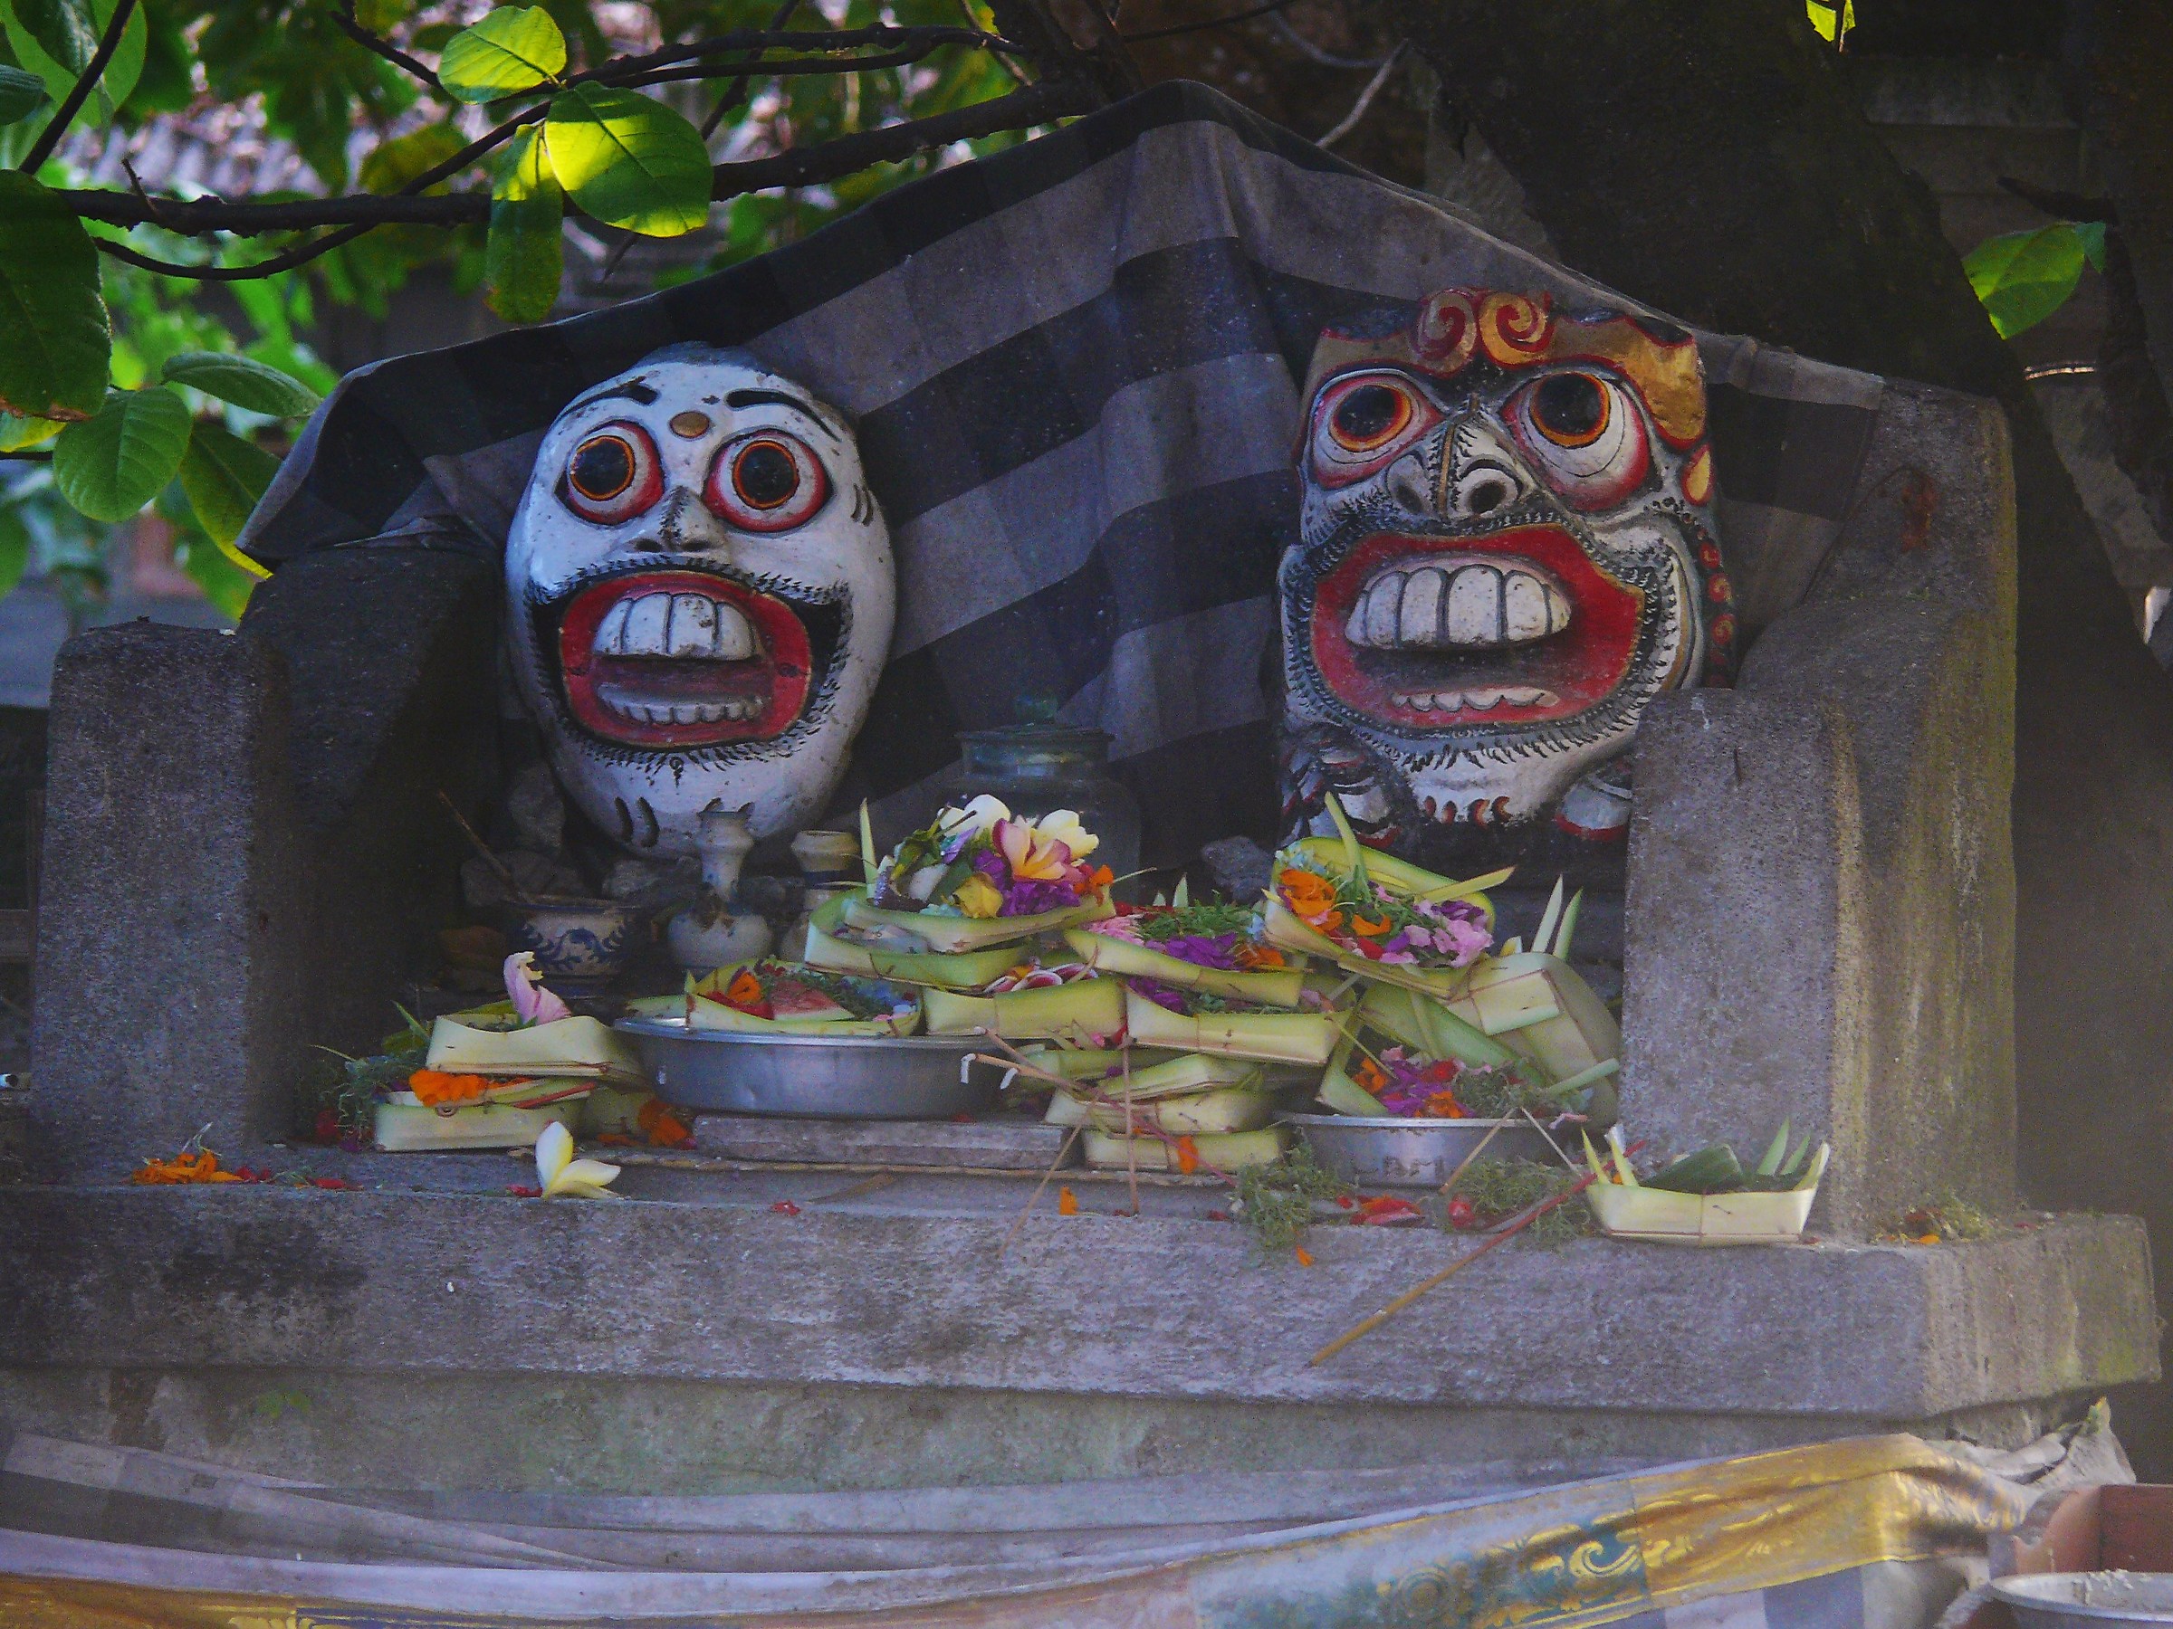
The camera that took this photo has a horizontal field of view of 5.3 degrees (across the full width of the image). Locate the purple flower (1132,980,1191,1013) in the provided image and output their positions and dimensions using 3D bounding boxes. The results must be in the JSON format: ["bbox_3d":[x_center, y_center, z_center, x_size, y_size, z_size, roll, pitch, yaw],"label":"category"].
[{"bbox_3d":[0.039,0.096,12.550,0.032,0.021,0.030,1,4,15],"label":"purple flower"}]

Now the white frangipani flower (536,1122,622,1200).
[{"bbox_3d":[-0.285,0.194,13.284,0.047,0.043,0.038,2,5,20],"label":"white frangipani flower"}]

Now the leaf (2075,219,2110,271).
[{"bbox_3d":[0.570,-0.323,13.450,0.026,0.031,0.020,0,4,0],"label":"leaf"}]

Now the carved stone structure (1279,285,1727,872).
[{"bbox_3d":[0.226,-0.126,12.750,0.215,0.312,0.125,2,4,22],"label":"carved stone structure"}]

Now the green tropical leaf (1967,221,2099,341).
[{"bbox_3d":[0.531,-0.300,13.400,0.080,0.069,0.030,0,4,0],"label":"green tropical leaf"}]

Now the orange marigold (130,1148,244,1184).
[{"bbox_3d":[-0.509,0.199,13.384,0.058,0.018,0.045,2,5,20],"label":"orange marigold"}]

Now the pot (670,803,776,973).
[{"bbox_3d":[-0.209,0.043,13.525,0.060,0.097,0.060,0,5,0],"label":"pot"}]

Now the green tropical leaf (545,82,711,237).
[{"bbox_3d":[-0.252,-0.360,13.000,0.088,0.084,0.030,0,4,0],"label":"green tropical leaf"}]

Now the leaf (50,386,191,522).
[{"bbox_3d":[-0.531,-0.198,13.000,0.075,0.073,0.030,0,4,0],"label":"leaf"}]

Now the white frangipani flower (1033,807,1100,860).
[{"bbox_3d":[-0.012,0.011,12.600,0.044,0.034,0.040,1,4,10],"label":"white frangipani flower"}]

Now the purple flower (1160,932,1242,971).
[{"bbox_3d":[0.064,0.076,13.327,0.047,0.021,0.038,2,5,20],"label":"purple flower"}]

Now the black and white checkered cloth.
[{"bbox_3d":[-0.014,-0.194,13.450,0.900,0.430,0.250,2,5,20],"label":"black and white checkered cloth"}]

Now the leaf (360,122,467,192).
[{"bbox_3d":[-0.401,-0.391,14.100,0.065,0.042,0.035,0,5,0],"label":"leaf"}]

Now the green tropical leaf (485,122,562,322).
[{"bbox_3d":[-0.309,-0.325,13.000,0.042,0.108,0.030,1,4,10],"label":"green tropical leaf"}]

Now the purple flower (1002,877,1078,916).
[{"bbox_3d":[-0.026,0.046,13.360,0.042,0.021,0.034,2,5,20],"label":"purple flower"}]

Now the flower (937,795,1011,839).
[{"bbox_3d":[-0.060,0.004,12.600,0.045,0.033,0.042,1,4,10],"label":"flower"}]

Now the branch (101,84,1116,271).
[{"bbox_3d":[-0.276,-0.352,13.050,0.555,0.105,0.110,0,4,0],"label":"branch"}]

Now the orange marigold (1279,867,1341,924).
[{"bbox_3d":[0.125,0.045,13.305,0.034,0.029,0.030,2,5,20],"label":"orange marigold"}]

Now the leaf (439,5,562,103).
[{"bbox_3d":[-0.344,-0.447,13.900,0.073,0.055,0.035,0,5,0],"label":"leaf"}]

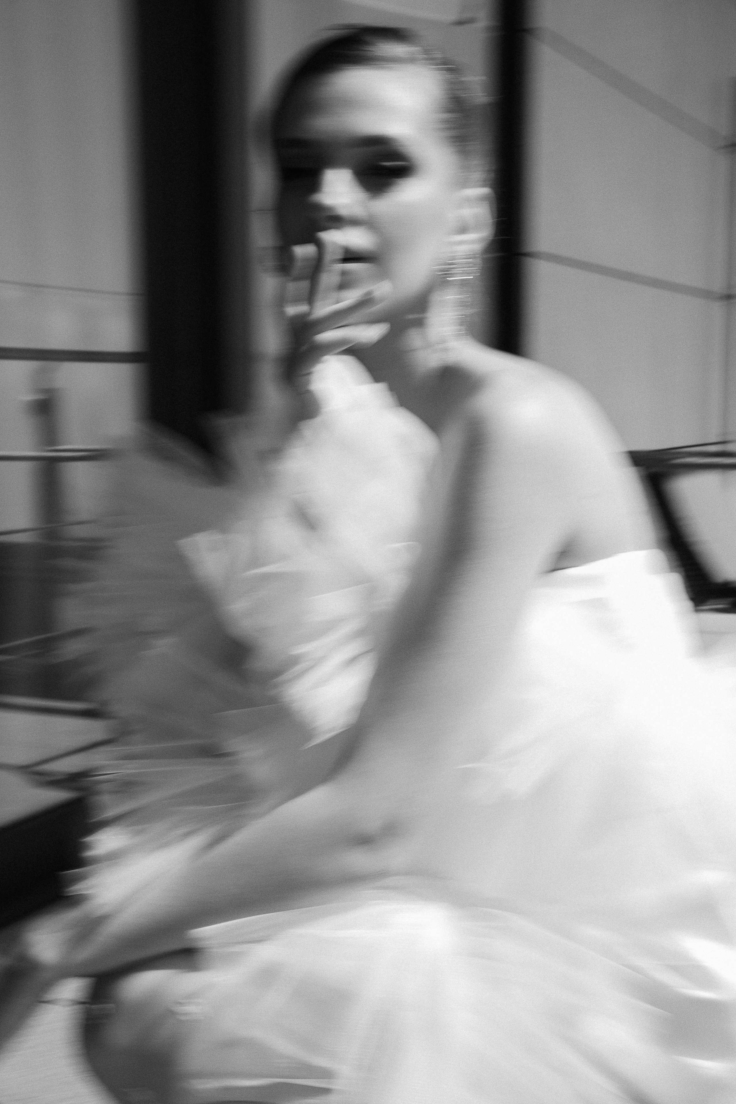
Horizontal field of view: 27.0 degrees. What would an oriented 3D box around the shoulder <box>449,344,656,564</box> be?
[{"bbox_3d":[0.128,-0.068,1.060,0.138,0.148,0.155,-4,10,-25],"label":"shoulder"}]

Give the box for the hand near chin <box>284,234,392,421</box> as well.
[{"bbox_3d":[-0.021,-0.160,1.080,0.080,0.135,0.075,4,10,21],"label":"hand near chin"}]

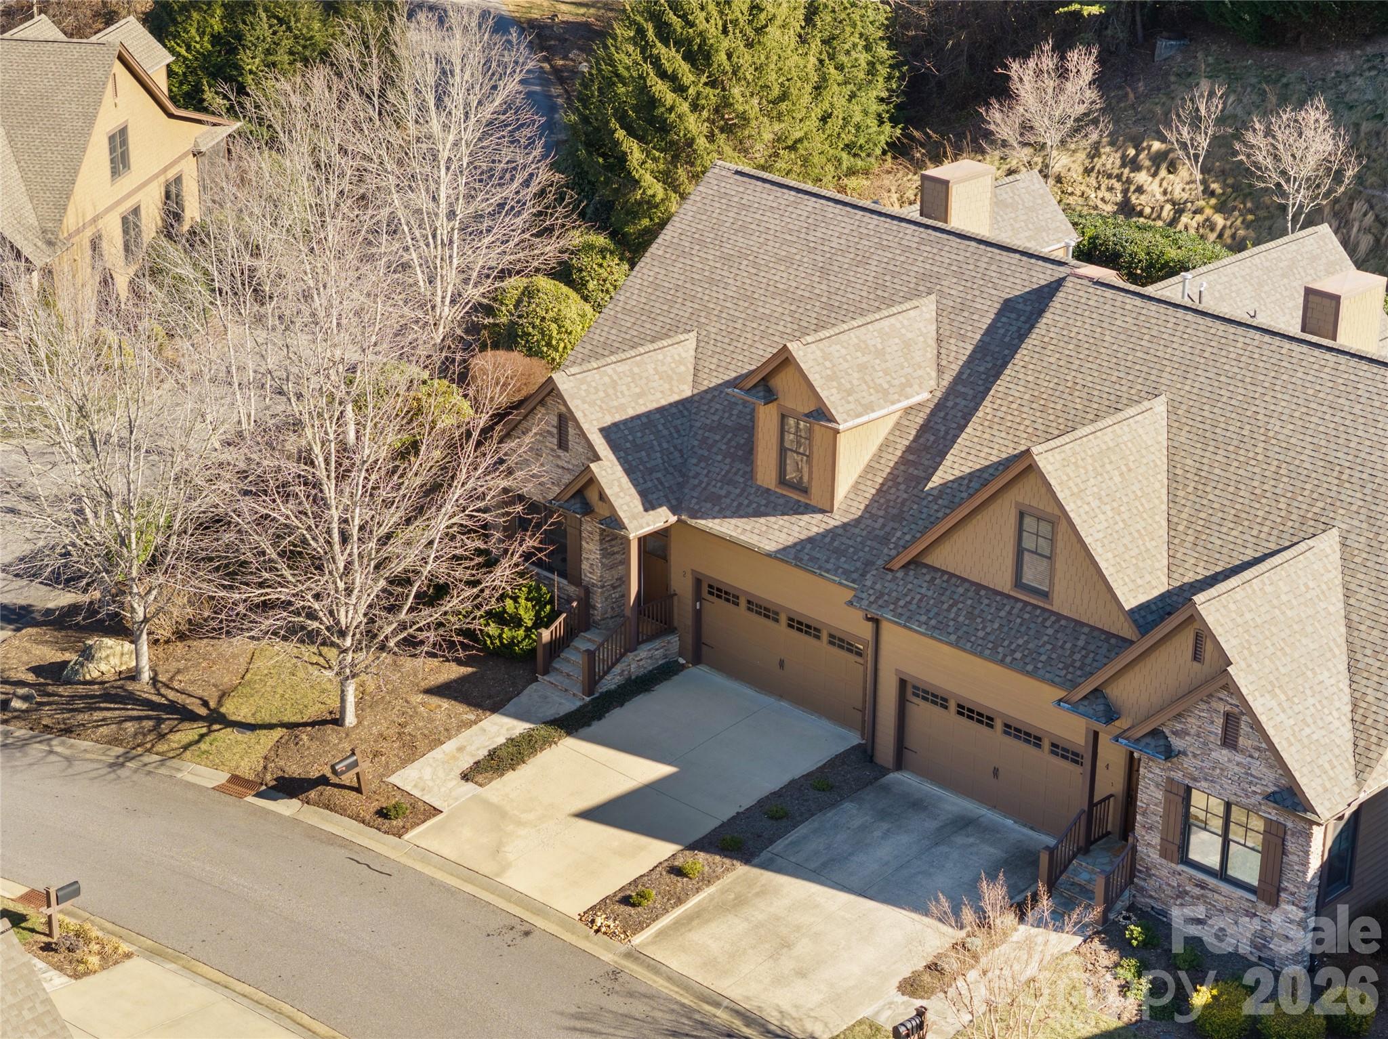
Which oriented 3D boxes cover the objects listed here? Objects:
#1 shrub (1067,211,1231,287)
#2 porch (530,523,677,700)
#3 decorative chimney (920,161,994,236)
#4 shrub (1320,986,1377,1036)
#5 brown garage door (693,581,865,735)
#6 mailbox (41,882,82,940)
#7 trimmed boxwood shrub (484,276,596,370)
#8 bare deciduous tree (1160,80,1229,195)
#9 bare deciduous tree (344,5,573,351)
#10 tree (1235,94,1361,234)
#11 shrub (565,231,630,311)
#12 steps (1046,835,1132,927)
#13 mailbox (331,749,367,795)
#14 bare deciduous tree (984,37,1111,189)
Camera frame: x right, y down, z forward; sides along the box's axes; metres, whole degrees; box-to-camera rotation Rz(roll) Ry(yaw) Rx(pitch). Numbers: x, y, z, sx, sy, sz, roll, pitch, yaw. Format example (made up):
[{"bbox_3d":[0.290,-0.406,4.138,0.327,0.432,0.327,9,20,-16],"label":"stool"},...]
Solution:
[{"bbox_3d":[13.463,-8.011,83.616,5.600,1.900,2.800,21,30,40],"label":"shrub"},{"bbox_3d":[-1.863,1.658,60.739,1.900,3.450,2.750,21,30,40],"label":"porch"},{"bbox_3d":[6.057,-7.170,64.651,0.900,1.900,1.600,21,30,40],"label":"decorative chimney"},{"bbox_3d":[11.473,8.625,49.177,1.030,0.820,1.030,21,30,40],"label":"shrub"},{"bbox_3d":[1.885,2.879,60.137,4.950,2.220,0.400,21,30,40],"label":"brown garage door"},{"bbox_3d":[-11.877,7.290,52.635,0.220,1.120,0.840,19,29,37],"label":"mailbox"},{"bbox_3d":[-4.257,-5.451,78.385,3.100,2.600,2.800,21,30,40],"label":"trimmed boxwood shrub"},{"bbox_3d":[15.079,-11.445,84.522,2.010,3.690,1.910,1,23,0],"label":"bare deciduous tree"},{"bbox_3d":[-6.933,-9.443,78.357,6.500,9.800,6.500,-1,23,-5],"label":"bare deciduous tree"},{"bbox_3d":[17.478,-10.071,81.097,3.740,4.670,3.550,1,23,0],"label":"tree"},{"bbox_3d":[-2.773,-7.239,82.913,2.200,2.400,2.200,1,23,0],"label":"shrub"},{"bbox_3d":[7.747,6.958,53.716,1.400,0.880,2.200,21,30,40],"label":"steps"},{"bbox_3d":[-7.050,5.209,57.535,0.300,1.120,0.720,16,27,32],"label":"mailbox"},{"bbox_3d":[11.430,-13.078,89.884,4.200,5.000,4.100,4,23,7],"label":"bare deciduous tree"}]

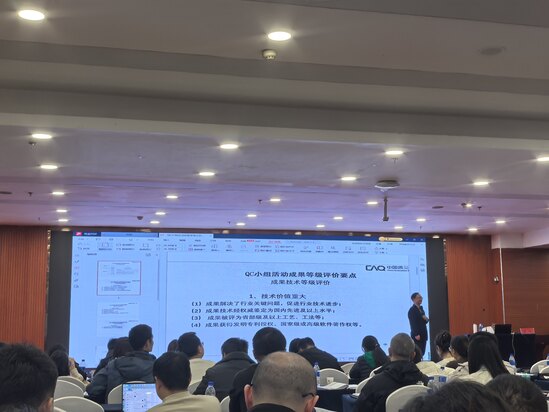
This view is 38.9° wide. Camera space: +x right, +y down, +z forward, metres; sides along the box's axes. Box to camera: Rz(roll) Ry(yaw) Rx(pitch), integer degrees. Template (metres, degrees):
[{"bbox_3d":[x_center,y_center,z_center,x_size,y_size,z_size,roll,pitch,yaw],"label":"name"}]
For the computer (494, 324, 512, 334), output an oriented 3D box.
[{"bbox_3d":[4.488,2.447,15.377,0.350,0.210,0.250,2,-9,-14],"label":"computer"}]

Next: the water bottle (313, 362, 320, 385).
[{"bbox_3d":[0.415,1.643,7.600,0.065,0.230,0.065,2,-9,-14],"label":"water bottle"}]

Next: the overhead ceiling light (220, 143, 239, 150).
[{"bbox_3d":[-0.437,-0.575,7.505,0.175,0.045,0.175,2,-9,-14],"label":"overhead ceiling light"}]

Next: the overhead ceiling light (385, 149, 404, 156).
[{"bbox_3d":[1.221,-0.545,7.921,0.175,0.045,0.175,-1,-9,0],"label":"overhead ceiling light"}]

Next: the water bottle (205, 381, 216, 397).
[{"bbox_3d":[-0.395,1.215,4.852,0.065,0.230,0.065,2,-9,-14],"label":"water bottle"}]

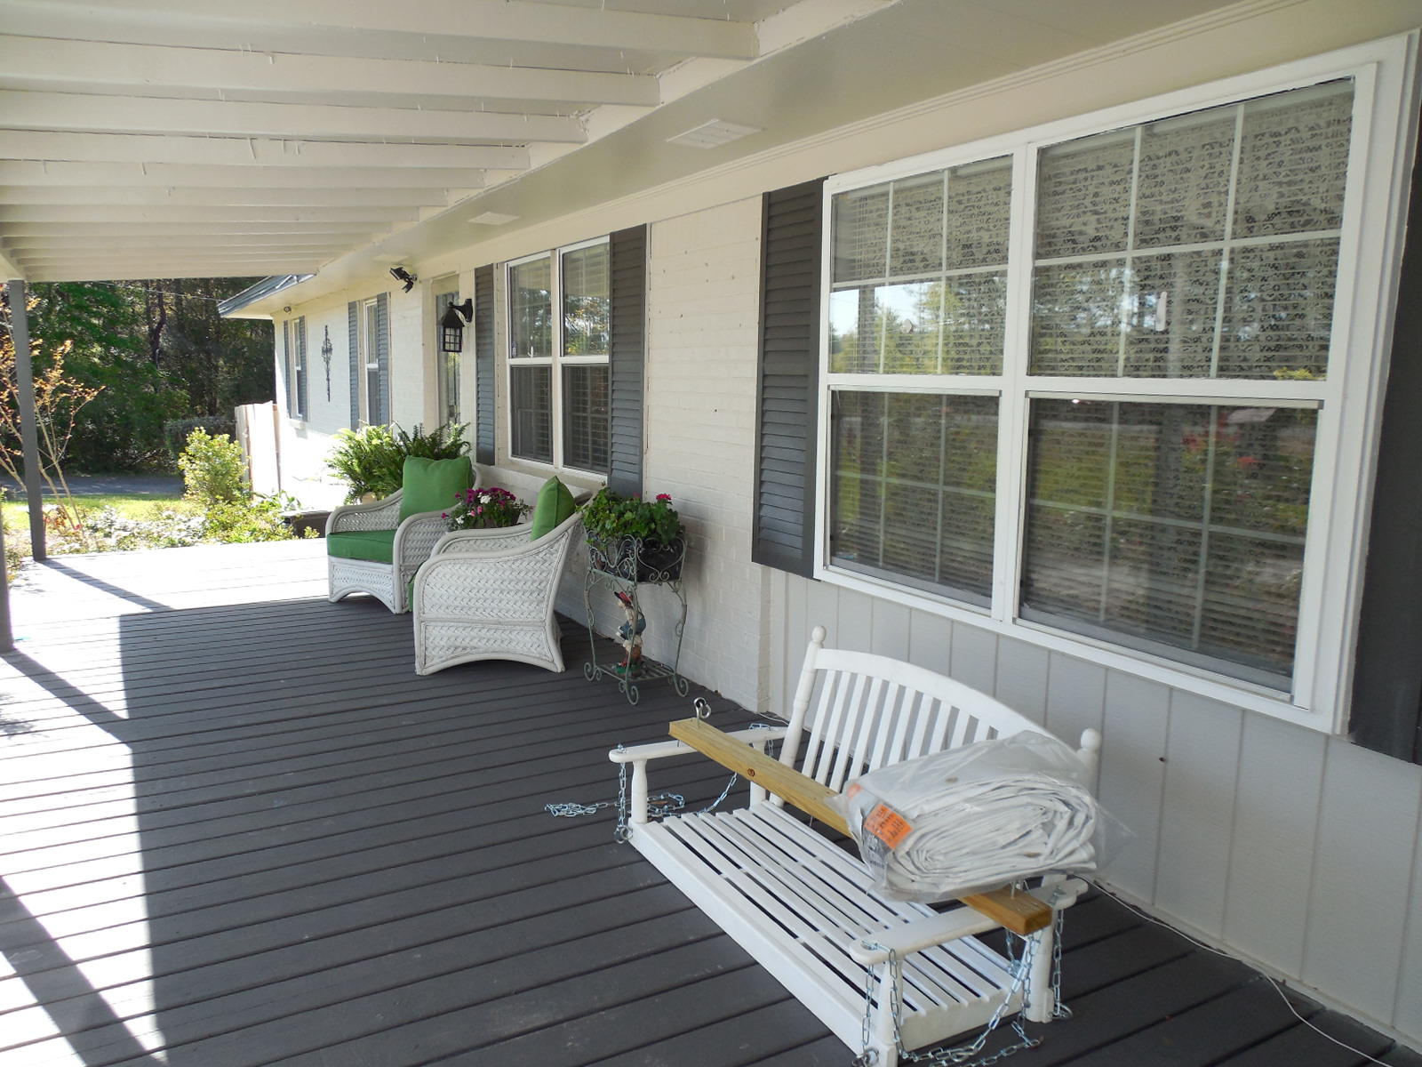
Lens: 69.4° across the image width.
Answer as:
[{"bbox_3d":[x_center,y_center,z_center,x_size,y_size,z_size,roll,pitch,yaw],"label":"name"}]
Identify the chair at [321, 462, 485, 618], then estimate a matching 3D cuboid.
[{"bbox_3d":[-1.890,-0.017,6.473,0.670,0.840,0.810,6,10,29],"label":"chair"}]

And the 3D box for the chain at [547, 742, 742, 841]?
[{"bbox_3d":[-0.238,0.740,3.221,0.500,0.290,0.390,-5,10,-30],"label":"chain"}]

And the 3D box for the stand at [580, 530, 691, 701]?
[{"bbox_3d":[-0.324,0.345,4.473,0.270,0.680,0.450,-5,10,-30],"label":"stand"}]

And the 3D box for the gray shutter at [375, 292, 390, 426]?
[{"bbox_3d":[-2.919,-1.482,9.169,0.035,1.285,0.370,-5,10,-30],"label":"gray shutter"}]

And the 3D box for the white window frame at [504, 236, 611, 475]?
[{"bbox_3d":[-0.939,-1.036,6.237,0.080,1.300,1.740,-4,10,-30],"label":"white window frame"}]

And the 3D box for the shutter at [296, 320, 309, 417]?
[{"bbox_3d":[-5.274,-2.127,13.309,0.050,1.360,0.420,-4,10,-30],"label":"shutter"}]

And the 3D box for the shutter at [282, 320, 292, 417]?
[{"bbox_3d":[-5.734,-2.220,13.919,0.035,1.285,0.365,-5,10,-30],"label":"shutter"}]

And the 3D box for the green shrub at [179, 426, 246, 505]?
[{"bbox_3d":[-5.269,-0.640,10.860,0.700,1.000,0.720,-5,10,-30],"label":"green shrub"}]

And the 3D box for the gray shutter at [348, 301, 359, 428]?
[{"bbox_3d":[-3.550,-1.644,10.236,0.035,1.285,0.370,-5,10,-30],"label":"gray shutter"}]

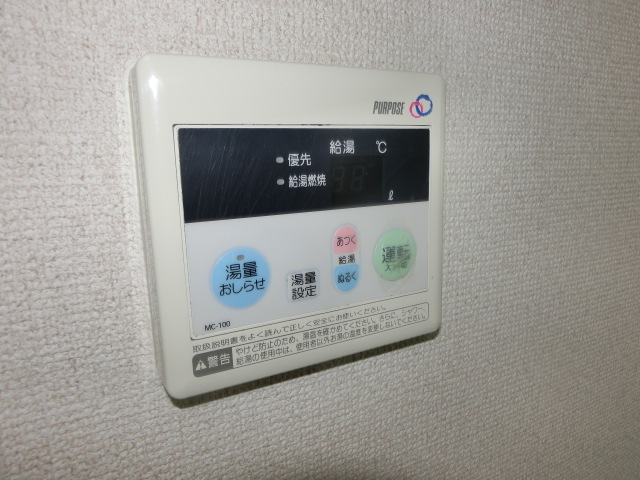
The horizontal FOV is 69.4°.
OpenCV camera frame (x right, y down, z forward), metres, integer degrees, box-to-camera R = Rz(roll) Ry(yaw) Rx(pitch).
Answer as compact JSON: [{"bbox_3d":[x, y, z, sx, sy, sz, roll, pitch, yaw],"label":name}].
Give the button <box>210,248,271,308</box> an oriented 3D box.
[{"bbox_3d":[-0.029,0.014,0.173,0.024,0.024,0.003,-7,11,-27],"label":"button"}]

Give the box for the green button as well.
[{"bbox_3d":[0.034,0.006,0.206,0.024,0.024,0.003,-7,11,-27],"label":"green button"}]

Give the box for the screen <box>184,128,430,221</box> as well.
[{"bbox_3d":[0.001,-0.028,0.184,0.110,0.032,0.004,-7,11,-27],"label":"screen"}]

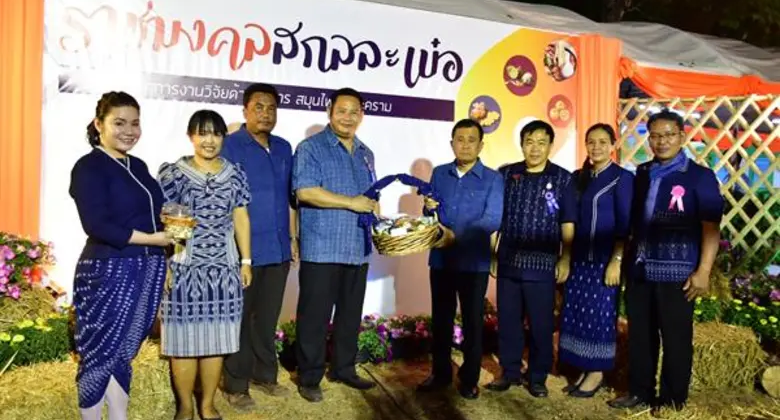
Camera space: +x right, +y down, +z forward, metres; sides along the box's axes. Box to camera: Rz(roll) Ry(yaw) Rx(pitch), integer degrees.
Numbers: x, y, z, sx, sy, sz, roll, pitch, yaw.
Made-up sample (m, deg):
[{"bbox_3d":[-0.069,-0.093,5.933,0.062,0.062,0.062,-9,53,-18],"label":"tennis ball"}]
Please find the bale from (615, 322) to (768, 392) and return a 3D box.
[{"bbox_3d":[1.938,0.932,4.220,0.840,0.350,0.460,1,0,20],"label":"bale"}]

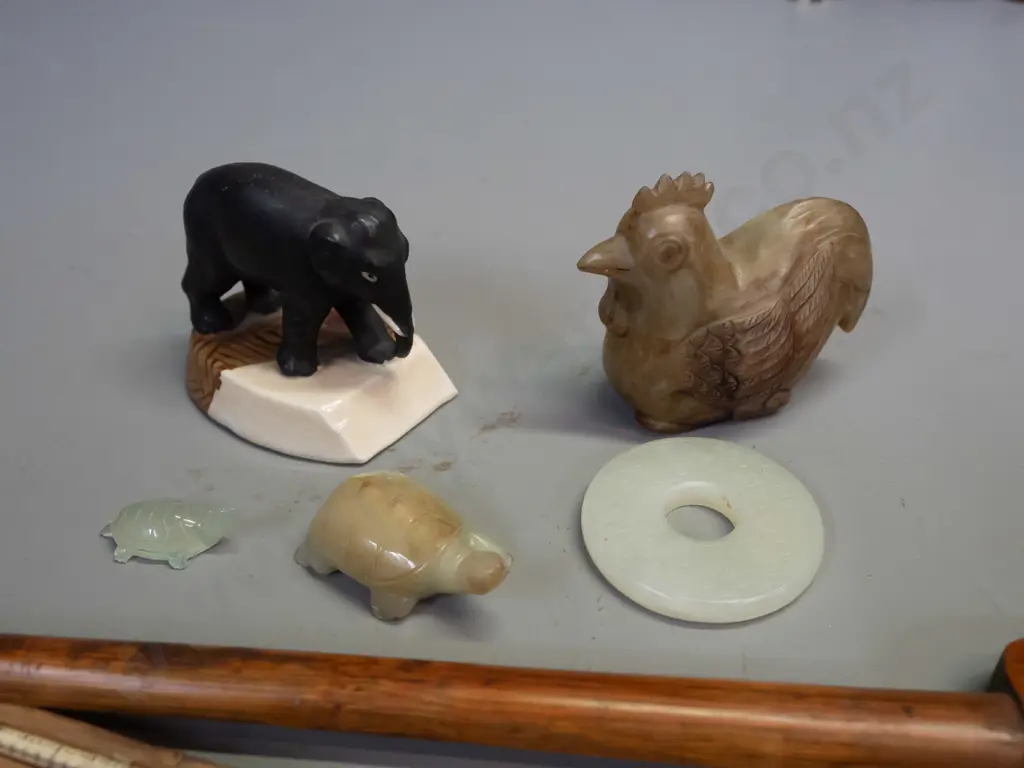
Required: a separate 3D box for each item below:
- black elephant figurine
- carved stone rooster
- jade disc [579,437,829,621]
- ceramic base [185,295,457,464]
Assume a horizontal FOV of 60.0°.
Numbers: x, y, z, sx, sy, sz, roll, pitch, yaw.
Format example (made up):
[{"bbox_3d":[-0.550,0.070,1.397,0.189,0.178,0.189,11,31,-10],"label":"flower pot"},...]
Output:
[{"bbox_3d":[-0.092,-0.045,0.343,0.098,0.074,0.044,24,46,30],"label":"black elephant figurine"},{"bbox_3d":[0.067,-0.029,0.277,0.095,0.083,0.045,-9,39,-7],"label":"carved stone rooster"},{"bbox_3d":[0.064,0.046,0.300,0.080,0.010,0.080,-2,38,2],"label":"jade disc"},{"bbox_3d":[-0.086,-0.011,0.374,0.114,0.021,0.084,24,46,30],"label":"ceramic base"}]

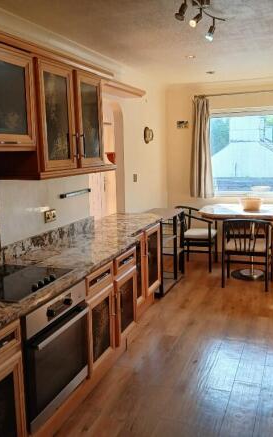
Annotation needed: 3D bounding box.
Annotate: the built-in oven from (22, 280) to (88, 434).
[{"bbox_3d":[-0.633,0.694,2.417,0.575,0.597,0.600,2,10,20],"label":"built-in oven"}]

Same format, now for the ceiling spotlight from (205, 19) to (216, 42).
[{"bbox_3d":[0.447,-1.142,2.645,0.065,0.130,0.060,-5,10,-20],"label":"ceiling spotlight"}]

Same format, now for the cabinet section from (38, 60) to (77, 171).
[{"bbox_3d":[-0.627,-0.623,2.771,0.310,0.625,0.410,2,10,20],"label":"cabinet section"}]

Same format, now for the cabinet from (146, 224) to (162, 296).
[{"bbox_3d":[-0.058,0.388,4.320,0.510,0.620,0.430,2,10,20],"label":"cabinet"}]

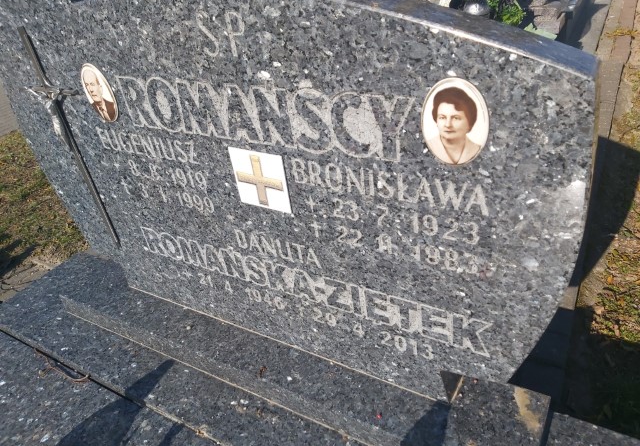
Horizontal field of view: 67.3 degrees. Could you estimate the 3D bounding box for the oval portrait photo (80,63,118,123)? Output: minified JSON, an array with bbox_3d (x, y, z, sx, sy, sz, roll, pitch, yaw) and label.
[{"bbox_3d":[-0.540,-0.316,1.178,0.109,0.150,0.010,12,38,27],"label":"oval portrait photo"}]

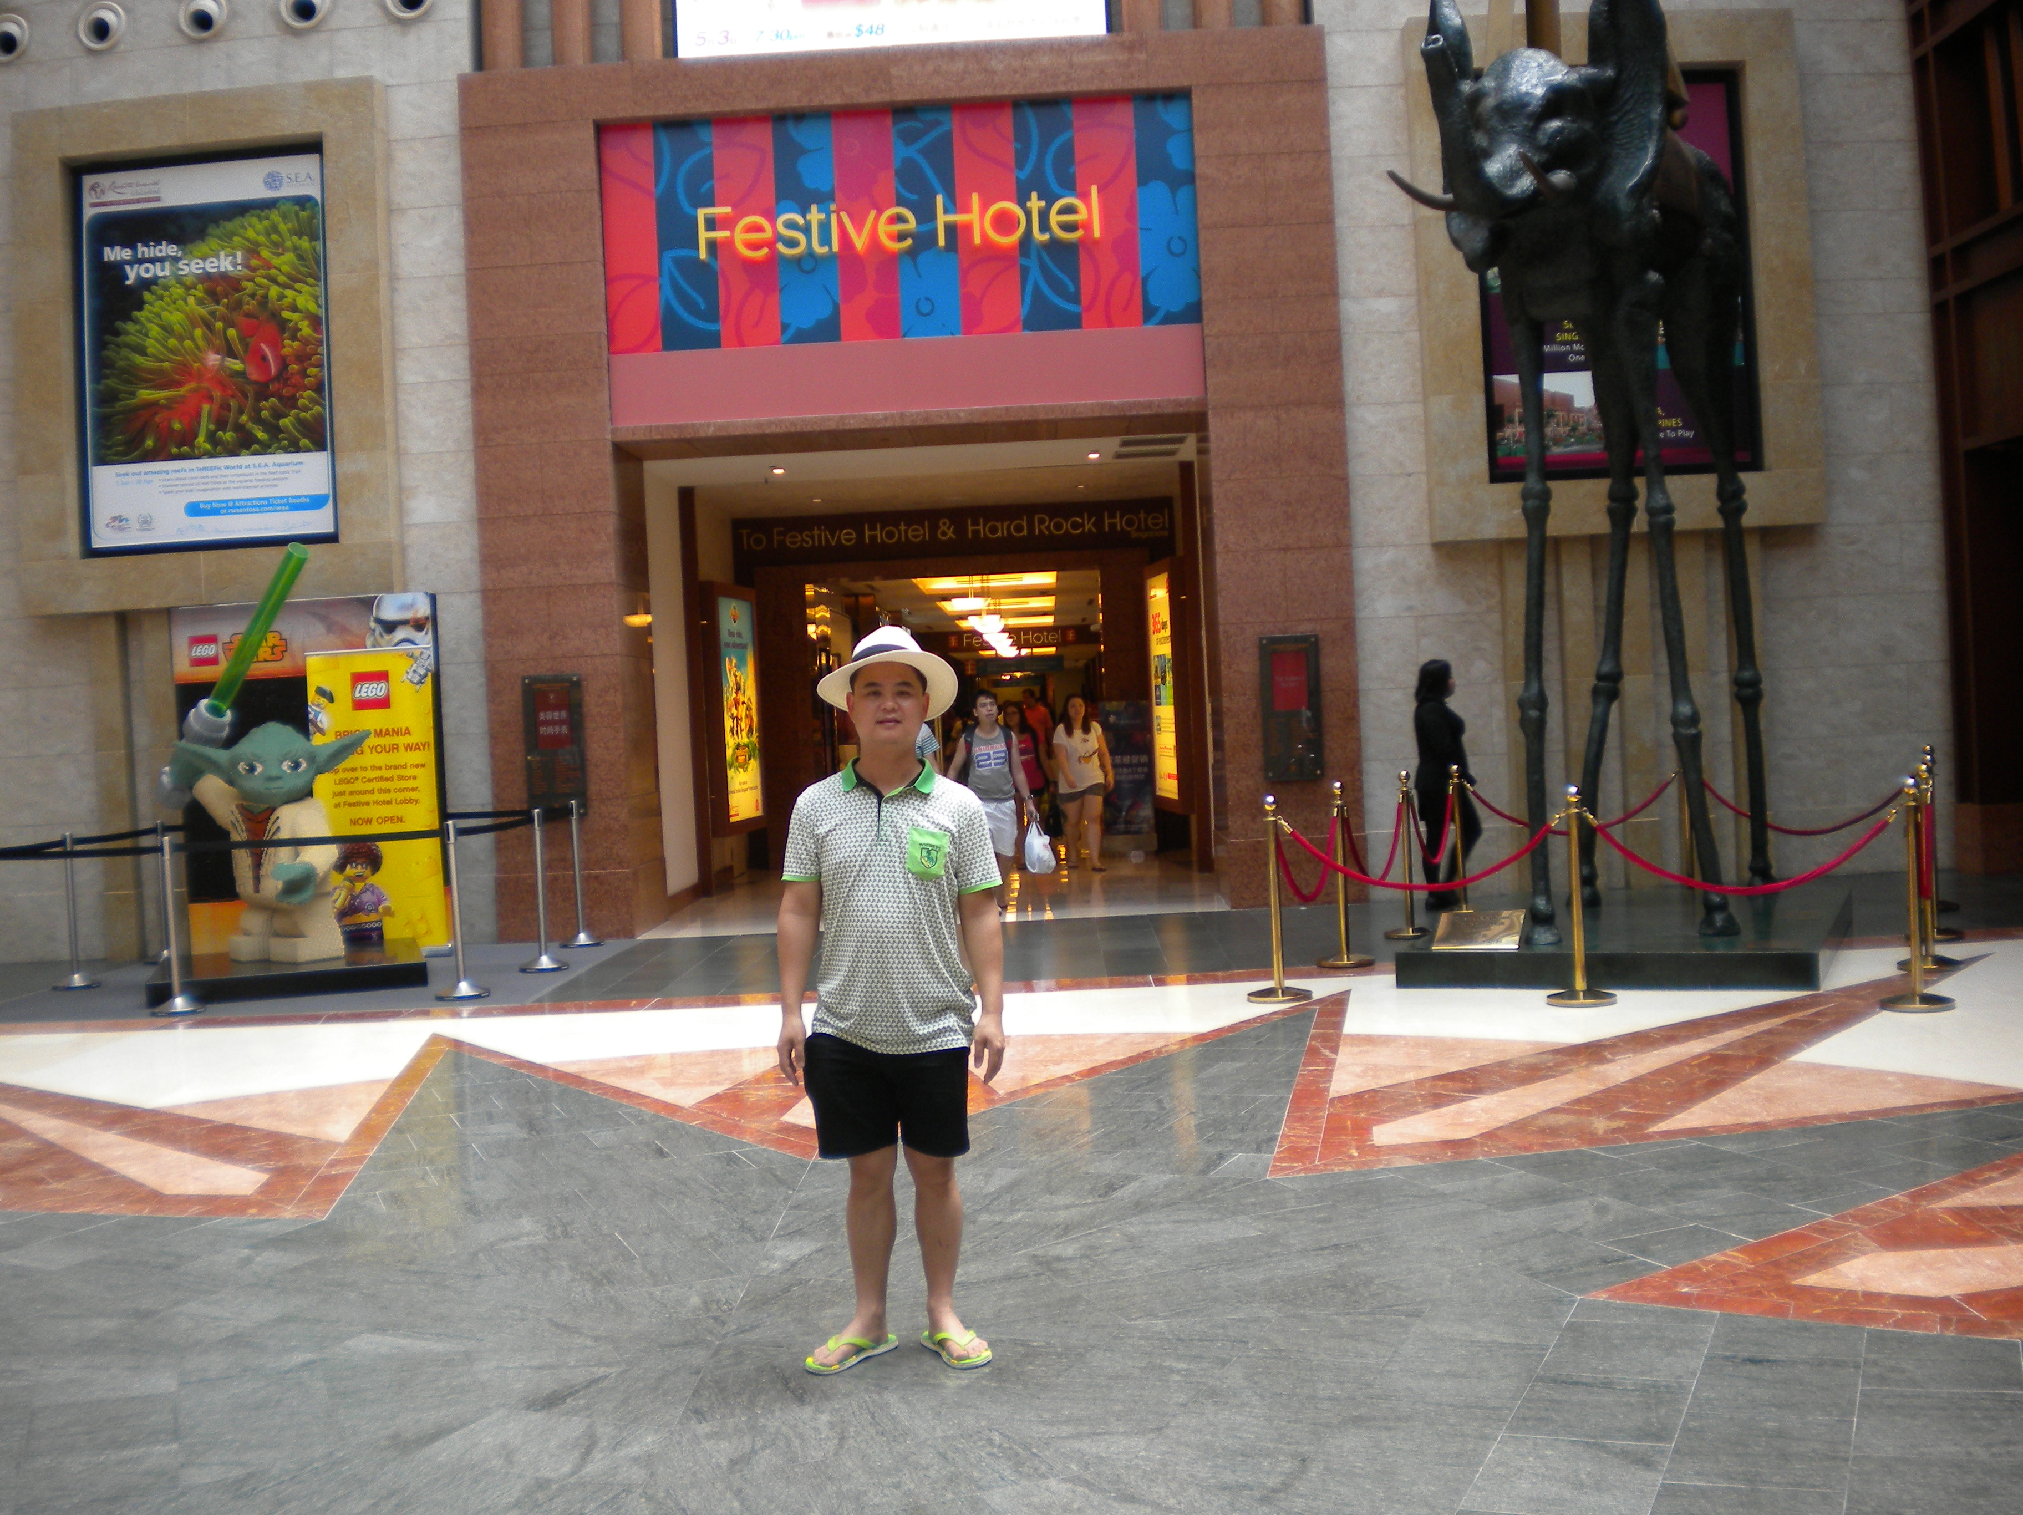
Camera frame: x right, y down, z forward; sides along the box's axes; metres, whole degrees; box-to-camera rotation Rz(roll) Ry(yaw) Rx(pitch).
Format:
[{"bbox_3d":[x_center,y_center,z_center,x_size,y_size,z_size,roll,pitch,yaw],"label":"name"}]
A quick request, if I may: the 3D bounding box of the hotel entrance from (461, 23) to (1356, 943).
[{"bbox_3d":[-0.694,-1.895,14.904,6.115,6.125,1.200,-3,1,2],"label":"hotel entrance"}]

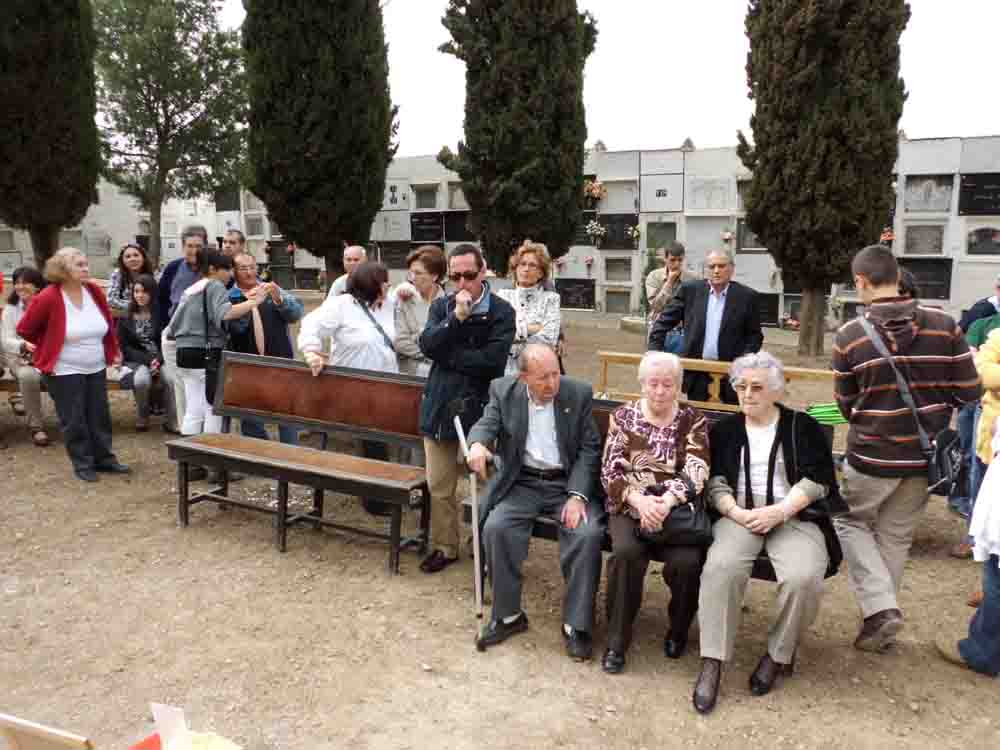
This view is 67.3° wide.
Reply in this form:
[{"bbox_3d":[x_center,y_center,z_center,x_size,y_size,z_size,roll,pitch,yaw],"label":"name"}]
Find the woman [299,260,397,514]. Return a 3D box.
[{"bbox_3d":[-0.853,0.088,4.608,0.400,1.560,0.550,1,13,10],"label":"woman"}]

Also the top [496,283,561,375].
[{"bbox_3d":[0.159,-0.249,4.500,0.470,0.640,0.340,1,10,8],"label":"top"}]

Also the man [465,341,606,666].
[{"bbox_3d":[0.200,0.509,3.277,0.600,1.260,0.760,2,13,14],"label":"man"}]

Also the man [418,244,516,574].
[{"bbox_3d":[-0.155,0.147,4.006,0.540,1.670,0.400,2,13,14],"label":"man"}]

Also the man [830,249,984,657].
[{"bbox_3d":[1.616,0.344,3.120,0.570,1.730,0.480,0,10,3],"label":"man"}]

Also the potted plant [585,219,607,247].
[{"bbox_3d":[1.856,-2.770,14.600,0.400,0.540,0.340,5,11,29],"label":"potted plant"}]

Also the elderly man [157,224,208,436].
[{"bbox_3d":[-2.575,-0.319,6.228,0.550,1.740,0.360,-8,14,-29],"label":"elderly man"}]

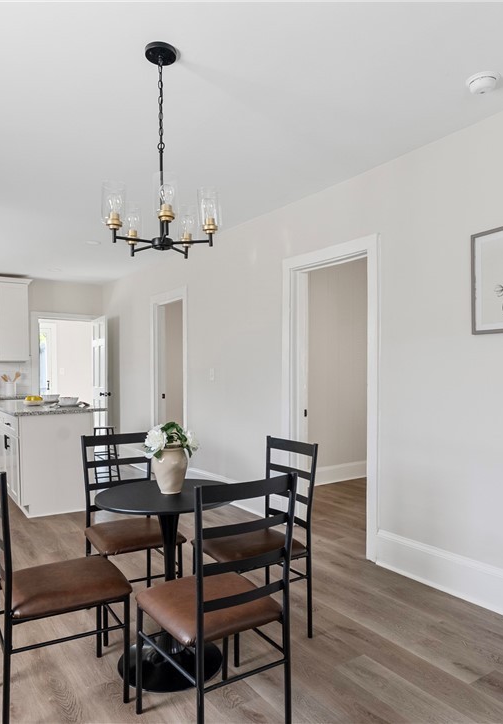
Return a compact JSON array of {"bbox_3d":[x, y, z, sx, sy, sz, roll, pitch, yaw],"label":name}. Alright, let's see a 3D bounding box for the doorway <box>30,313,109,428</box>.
[{"bbox_3d":[-2.792,0.345,7.683,0.970,2.100,0.150,0,-1,-35],"label":"doorway"}]

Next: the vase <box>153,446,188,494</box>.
[{"bbox_3d":[-0.360,0.473,2.279,0.165,0.215,0.165,0,-1,0],"label":"vase"}]

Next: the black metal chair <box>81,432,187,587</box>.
[{"bbox_3d":[-0.635,0.858,2.666,0.430,0.920,0.490,0,-1,-28],"label":"black metal chair"}]

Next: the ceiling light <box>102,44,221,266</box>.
[{"bbox_3d":[-0.364,-0.846,2.051,0.458,0.802,0.458,0,-1,0],"label":"ceiling light"}]

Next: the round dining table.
[{"bbox_3d":[-0.351,0.945,2.259,0.605,0.735,0.605,0,-1,0],"label":"round dining table"}]

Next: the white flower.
[{"bbox_3d":[-0.413,0.330,2.180,0.096,0.106,0.096,0,-1,-34],"label":"white flower"}]

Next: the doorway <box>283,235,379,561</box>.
[{"bbox_3d":[0.596,0.248,3.780,0.160,2.155,0.980,0,-1,-35],"label":"doorway"}]

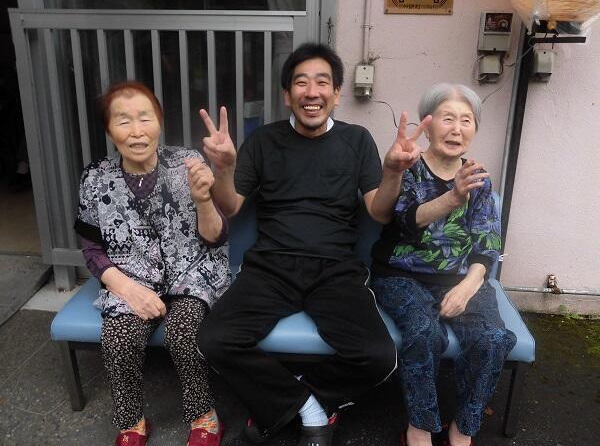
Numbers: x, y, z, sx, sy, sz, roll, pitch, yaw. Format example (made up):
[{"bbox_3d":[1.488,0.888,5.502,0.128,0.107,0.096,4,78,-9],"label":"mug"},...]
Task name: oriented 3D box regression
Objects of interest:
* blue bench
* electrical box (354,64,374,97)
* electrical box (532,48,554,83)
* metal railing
[{"bbox_3d":[-0.022,0.288,1.971,1.510,0.733,0.554,2,19,3],"label":"blue bench"},{"bbox_3d":[0.270,-0.596,2.329,0.074,0.130,0.064,2,19,3],"label":"electrical box"},{"bbox_3d":[0.994,-0.641,2.265,0.069,0.129,0.061,2,19,3],"label":"electrical box"},{"bbox_3d":[-0.593,-0.324,2.449,1.220,1.142,0.069,2,19,3],"label":"metal railing"}]

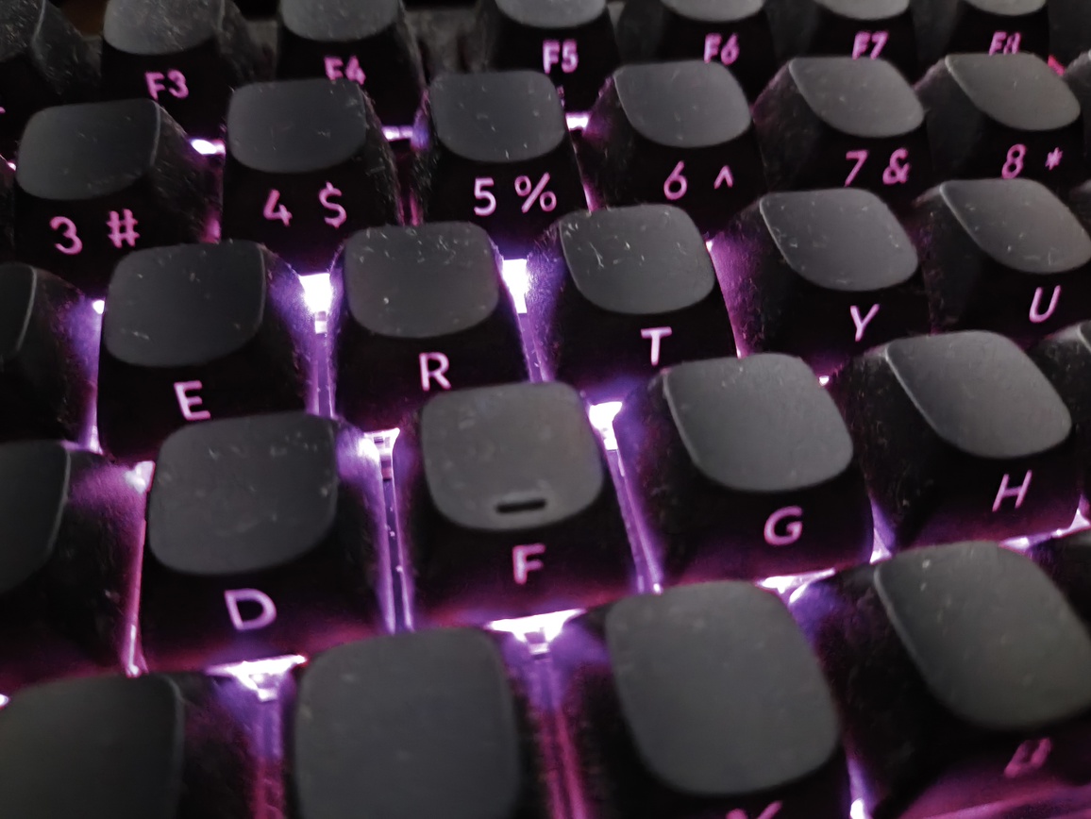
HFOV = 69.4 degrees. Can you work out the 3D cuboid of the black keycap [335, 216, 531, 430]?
[{"bbox_3d":[-0.011,-0.009,0.070,0.018,0.010,0.018,-7,56,-9],"label":"black keycap"}]

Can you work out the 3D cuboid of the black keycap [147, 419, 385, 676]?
[{"bbox_3d":[-0.021,0.008,0.058,0.018,0.010,0.018,-7,56,-9],"label":"black keycap"}]

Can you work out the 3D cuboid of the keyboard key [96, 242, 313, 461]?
[{"bbox_3d":[-0.029,-0.007,0.067,0.018,0.009,0.018,-7,58,-9],"label":"keyboard key"}]

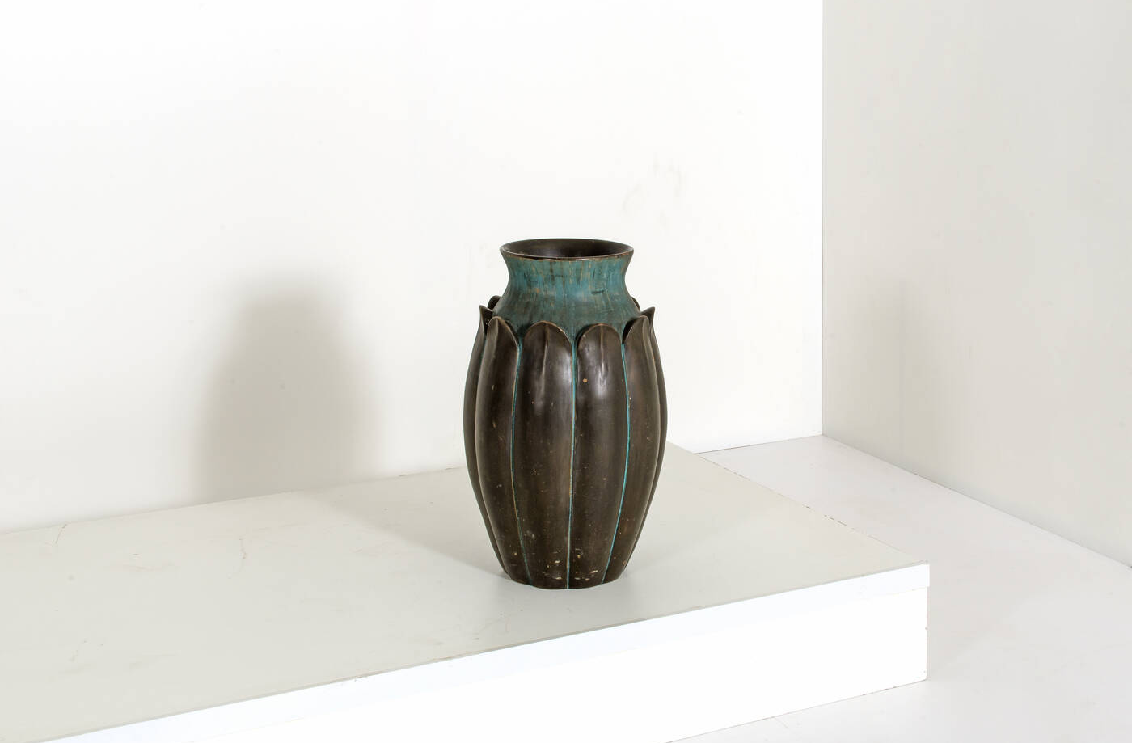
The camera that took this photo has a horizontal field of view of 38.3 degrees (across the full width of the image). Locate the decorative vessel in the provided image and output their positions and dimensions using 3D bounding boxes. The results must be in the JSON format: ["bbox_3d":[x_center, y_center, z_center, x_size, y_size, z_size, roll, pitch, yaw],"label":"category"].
[{"bbox_3d":[0.000,0.053,2.069,0.257,0.420,0.257,0,13,0],"label":"decorative vessel"}]

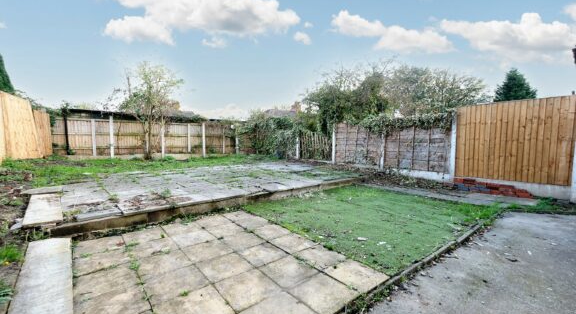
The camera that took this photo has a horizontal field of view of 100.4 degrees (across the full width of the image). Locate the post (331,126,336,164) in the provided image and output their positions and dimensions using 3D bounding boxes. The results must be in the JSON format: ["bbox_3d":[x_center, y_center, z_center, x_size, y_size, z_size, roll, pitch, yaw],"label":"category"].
[{"bbox_3d":[1.777,-0.472,9.250,0.110,1.529,0.110,-2,4,-40],"label":"post"}]

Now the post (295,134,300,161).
[{"bbox_3d":[0.430,-0.490,10.450,0.100,1.220,0.100,-3,5,-39],"label":"post"}]

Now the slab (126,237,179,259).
[{"bbox_3d":[-1.561,1.066,2.777,0.443,0.042,0.443,-2,5,-40],"label":"slab"}]

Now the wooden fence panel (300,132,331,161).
[{"bbox_3d":[1.100,-0.420,9.660,0.060,1.150,1.780,-3,5,-39],"label":"wooden fence panel"}]

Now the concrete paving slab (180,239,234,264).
[{"bbox_3d":[-0.911,1.081,2.721,0.443,0.042,0.443,-2,5,-40],"label":"concrete paving slab"}]

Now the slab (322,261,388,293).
[{"bbox_3d":[0.582,1.052,2.112,0.387,0.045,0.416,-2,4,-39],"label":"slab"}]

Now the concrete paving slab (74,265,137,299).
[{"bbox_3d":[-1.594,1.105,2.126,0.443,0.042,0.443,-2,5,-40],"label":"concrete paving slab"}]

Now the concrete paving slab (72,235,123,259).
[{"bbox_3d":[-2.065,1.013,2.648,0.429,0.045,0.420,-2,4,-39],"label":"concrete paving slab"}]

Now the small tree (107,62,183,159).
[{"bbox_3d":[-6.018,-1.946,10.100,2.900,4.096,2.800,1,3,0],"label":"small tree"}]

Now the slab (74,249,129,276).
[{"bbox_3d":[-1.901,1.078,2.474,0.443,0.042,0.443,-2,5,-40],"label":"slab"}]

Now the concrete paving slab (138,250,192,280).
[{"bbox_3d":[-1.272,1.092,2.440,0.443,0.042,0.443,-2,5,-40],"label":"concrete paving slab"}]

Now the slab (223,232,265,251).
[{"bbox_3d":[-0.575,1.071,3.028,0.448,0.045,0.448,-2,4,-40],"label":"slab"}]

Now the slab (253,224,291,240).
[{"bbox_3d":[-0.242,1.059,3.325,0.448,0.045,0.448,-2,4,-40],"label":"slab"}]

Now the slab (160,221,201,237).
[{"bbox_3d":[-1.432,0.982,3.253,0.412,0.045,0.433,-2,4,-39],"label":"slab"}]

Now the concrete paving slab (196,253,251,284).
[{"bbox_3d":[-0.591,1.041,2.241,0.404,0.045,0.404,-2,4,-39],"label":"concrete paving slab"}]

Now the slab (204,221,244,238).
[{"bbox_3d":[-0.813,0.988,3.175,0.412,0.045,0.475,-2,4,-39],"label":"slab"}]

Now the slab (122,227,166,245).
[{"bbox_3d":[-1.867,1.047,3.147,0.448,0.045,0.448,-2,4,-40],"label":"slab"}]

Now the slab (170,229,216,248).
[{"bbox_3d":[-1.146,1.002,2.906,0.412,0.045,0.450,-2,4,-39],"label":"slab"}]

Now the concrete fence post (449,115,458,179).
[{"bbox_3d":[4.344,-0.263,6.300,0.115,1.845,0.115,-2,4,-40],"label":"concrete fence post"}]

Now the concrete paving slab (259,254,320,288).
[{"bbox_3d":[-0.004,1.116,2.336,0.448,0.045,0.448,-2,4,-40],"label":"concrete paving slab"}]

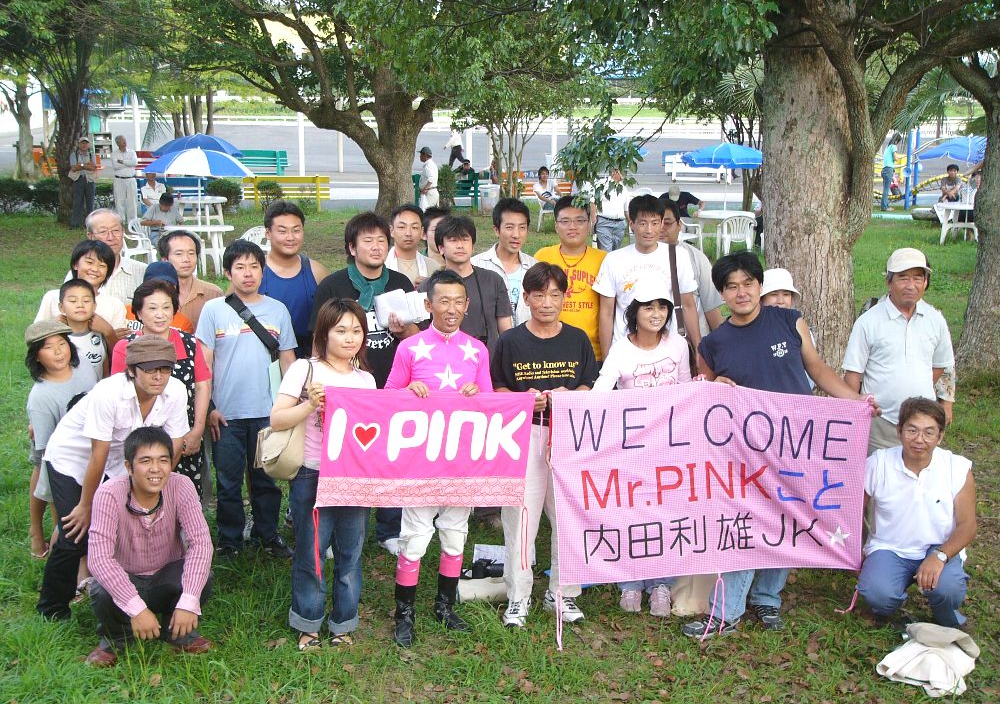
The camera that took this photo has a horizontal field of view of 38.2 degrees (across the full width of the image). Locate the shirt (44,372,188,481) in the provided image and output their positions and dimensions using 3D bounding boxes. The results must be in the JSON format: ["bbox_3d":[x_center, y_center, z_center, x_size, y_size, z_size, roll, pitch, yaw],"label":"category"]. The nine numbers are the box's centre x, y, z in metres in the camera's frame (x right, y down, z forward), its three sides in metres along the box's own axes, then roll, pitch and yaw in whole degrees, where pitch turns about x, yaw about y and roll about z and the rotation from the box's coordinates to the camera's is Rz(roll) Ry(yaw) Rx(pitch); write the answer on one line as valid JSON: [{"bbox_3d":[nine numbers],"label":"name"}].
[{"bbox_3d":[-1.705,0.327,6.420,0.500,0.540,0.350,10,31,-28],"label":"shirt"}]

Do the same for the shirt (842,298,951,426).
[{"bbox_3d":[1.921,0.046,6.964,0.510,0.620,0.270,0,10,3],"label":"shirt"}]

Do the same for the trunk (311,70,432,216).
[{"bbox_3d":[-2.627,-4.264,29.305,2.450,3.050,1.500,0,10,0],"label":"trunk"}]

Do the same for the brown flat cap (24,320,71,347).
[{"bbox_3d":[-2.343,-0.098,7.497,0.190,0.120,0.250,-15,12,-36],"label":"brown flat cap"}]

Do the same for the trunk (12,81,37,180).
[{"bbox_3d":[-13.483,-6.222,41.043,0.660,2.850,0.580,-3,11,-19],"label":"trunk"}]

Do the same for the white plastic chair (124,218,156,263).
[{"bbox_3d":[-4.784,-1.310,19.062,0.570,0.800,0.570,6,12,30],"label":"white plastic chair"}]

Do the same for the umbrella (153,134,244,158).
[{"bbox_3d":[-5.119,-3.519,24.562,1.620,0.400,1.620,-2,10,-12],"label":"umbrella"}]

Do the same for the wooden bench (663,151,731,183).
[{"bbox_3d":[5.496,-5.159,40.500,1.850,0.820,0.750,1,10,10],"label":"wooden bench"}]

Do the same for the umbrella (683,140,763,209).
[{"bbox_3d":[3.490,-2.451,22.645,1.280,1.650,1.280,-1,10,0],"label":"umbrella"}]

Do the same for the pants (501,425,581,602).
[{"bbox_3d":[0.188,0.756,6.713,0.370,0.880,0.260,-1,10,-4],"label":"pants"}]

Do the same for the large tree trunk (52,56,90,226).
[{"bbox_3d":[-8.385,-4.071,28.200,0.600,3.250,0.580,-1,10,0],"label":"large tree trunk"}]

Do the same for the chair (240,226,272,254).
[{"bbox_3d":[-3.167,-1.275,18.865,0.560,0.800,0.550,8,13,39],"label":"chair"}]

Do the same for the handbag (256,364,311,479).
[{"bbox_3d":[-0.952,0.312,6.351,0.230,0.500,0.130,6,12,30],"label":"handbag"}]

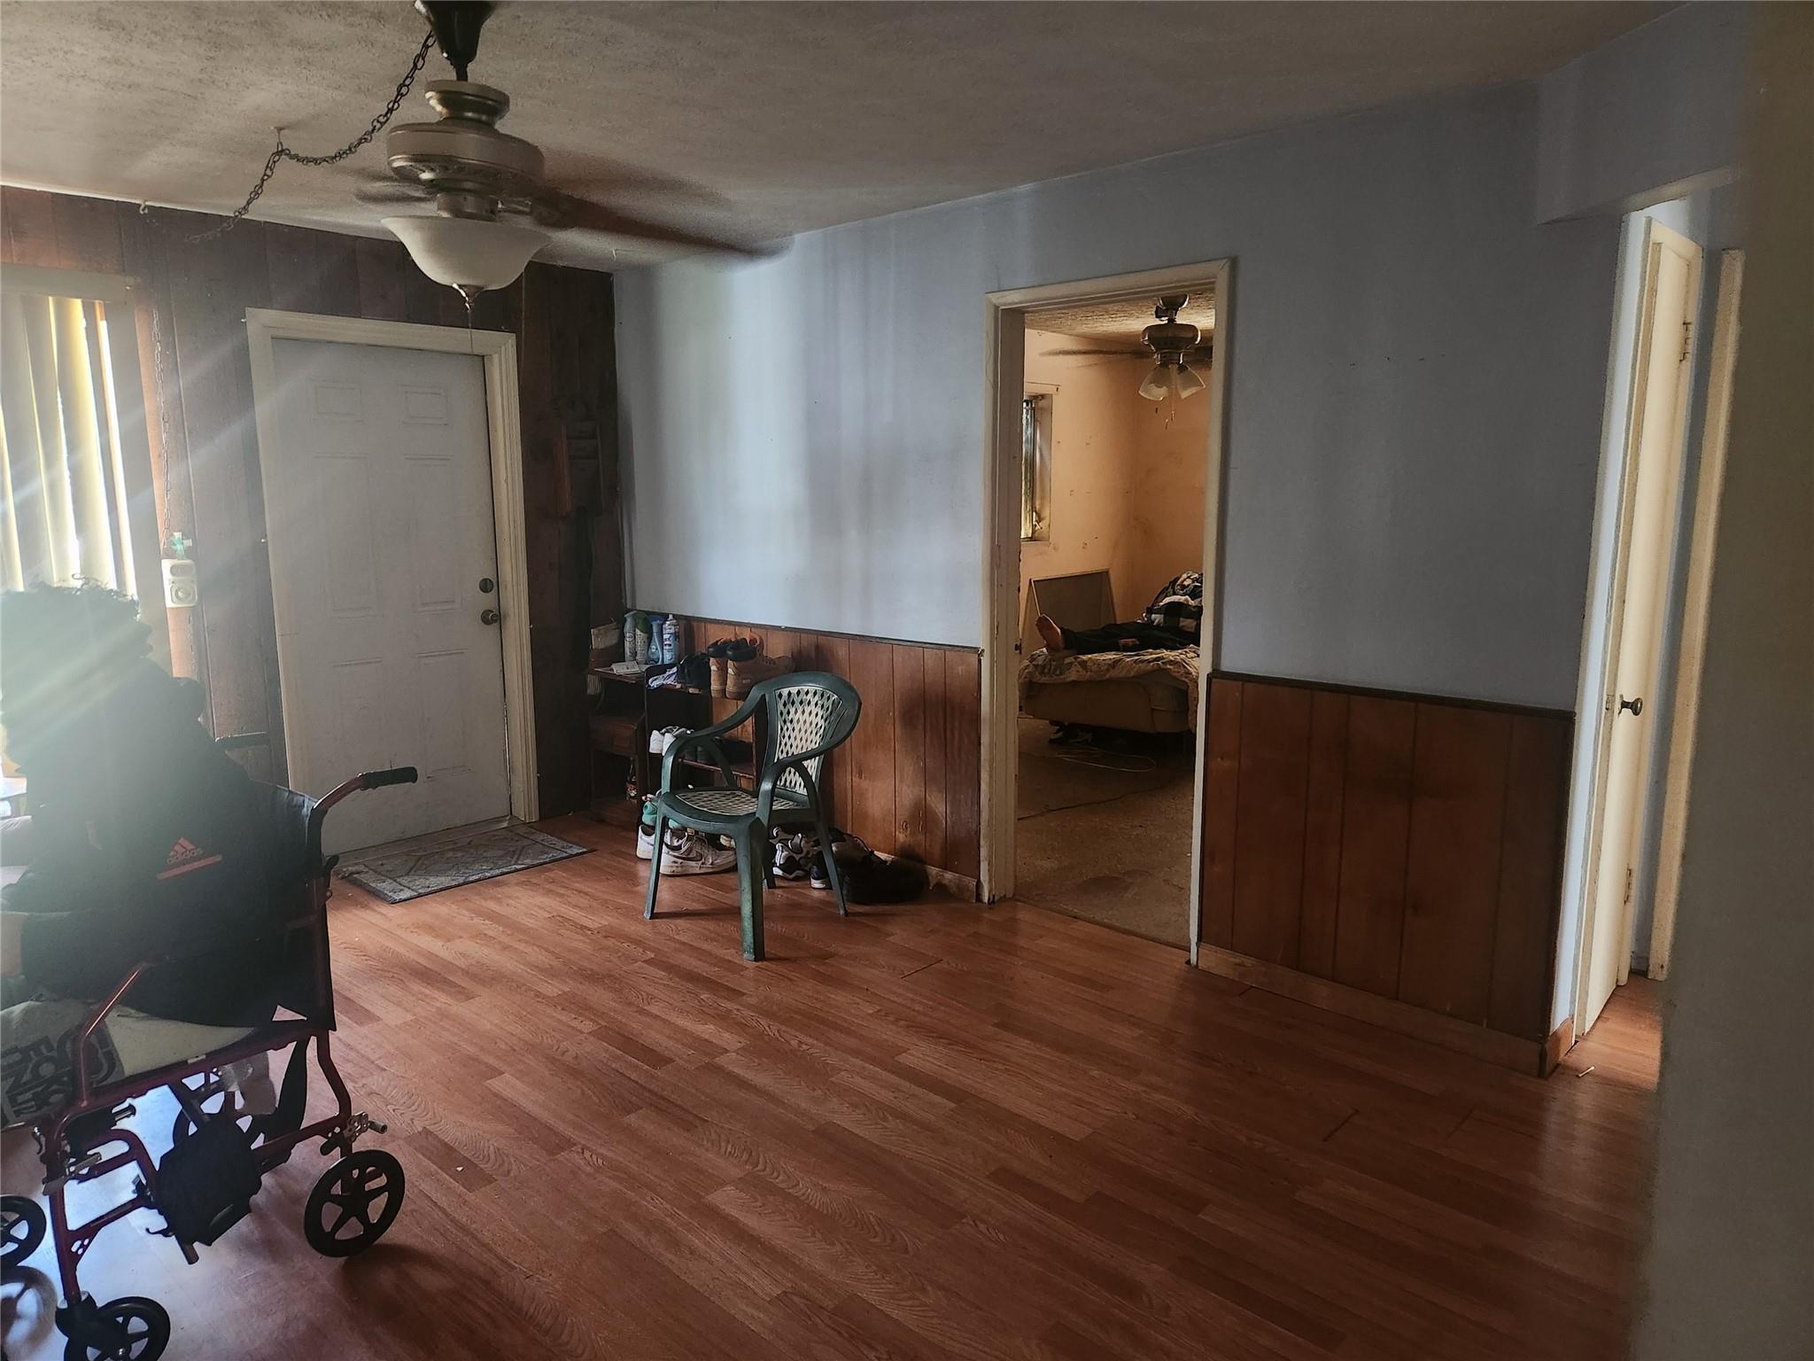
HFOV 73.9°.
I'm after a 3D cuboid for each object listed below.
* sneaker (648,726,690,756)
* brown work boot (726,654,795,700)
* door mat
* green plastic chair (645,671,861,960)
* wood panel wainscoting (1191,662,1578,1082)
[{"bbox_3d":[-0.945,0.231,5.124,0.105,0.120,0.290,9,13,43],"label":"sneaker"},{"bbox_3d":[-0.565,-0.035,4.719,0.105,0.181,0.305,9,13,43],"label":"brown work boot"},{"bbox_3d":[-1.778,0.720,4.856,0.524,0.012,0.820,9,13,43],"label":"door mat"},{"bbox_3d":[-0.514,0.414,4.162,0.590,0.848,0.580,9,13,43],"label":"green plastic chair"},{"bbox_3d":[1.277,0.494,3.378,0.996,0.955,0.040,9,13,43],"label":"wood panel wainscoting"}]

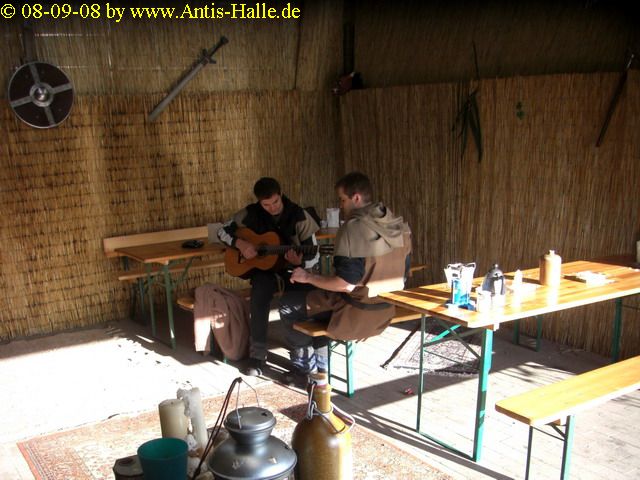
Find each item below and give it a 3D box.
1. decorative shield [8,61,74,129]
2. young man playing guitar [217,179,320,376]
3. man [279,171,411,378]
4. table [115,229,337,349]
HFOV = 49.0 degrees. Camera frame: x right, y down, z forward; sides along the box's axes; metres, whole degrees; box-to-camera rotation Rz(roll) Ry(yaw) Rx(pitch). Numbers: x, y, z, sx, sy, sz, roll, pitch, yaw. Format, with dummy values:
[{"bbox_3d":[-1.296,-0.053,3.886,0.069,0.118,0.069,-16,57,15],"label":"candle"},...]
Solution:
[{"bbox_3d":[-2.265,-1.179,5.715,0.530,0.530,0.110,-7,11,-35],"label":"decorative shield"},{"bbox_3d":[-0.406,0.224,5.166,0.680,1.340,0.840,-3,9,-13],"label":"young man playing guitar"},{"bbox_3d":[0.145,0.268,4.628,0.800,1.400,0.550,4,10,32],"label":"man"},{"bbox_3d":[-0.600,0.374,6.069,2.120,0.770,0.620,-7,11,-35],"label":"table"}]

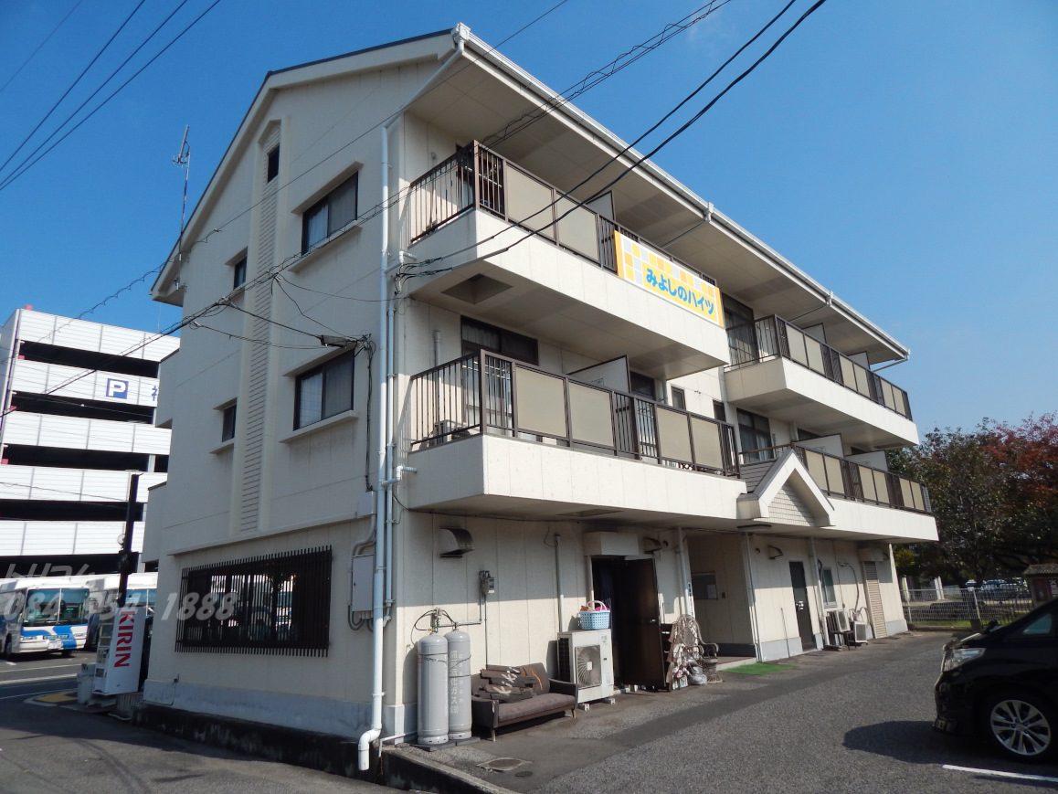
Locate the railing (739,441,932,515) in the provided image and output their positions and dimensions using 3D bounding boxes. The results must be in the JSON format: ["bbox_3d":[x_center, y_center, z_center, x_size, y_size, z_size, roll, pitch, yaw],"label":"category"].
[{"bbox_3d":[8.750,2.532,19.302,1.479,1.048,9.988,-17,-21,41],"label":"railing"}]

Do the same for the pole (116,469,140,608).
[{"bbox_3d":[-10.262,4.598,17.766,0.300,5.321,0.300,-17,-21,41],"label":"pole"}]

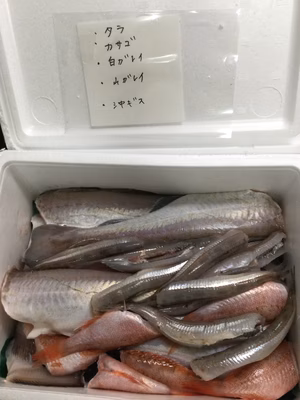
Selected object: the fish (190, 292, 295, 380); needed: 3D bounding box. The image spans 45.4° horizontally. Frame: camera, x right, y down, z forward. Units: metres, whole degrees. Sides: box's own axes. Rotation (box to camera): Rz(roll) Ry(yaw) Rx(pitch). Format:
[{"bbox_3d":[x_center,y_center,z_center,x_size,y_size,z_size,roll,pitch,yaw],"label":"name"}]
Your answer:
[{"bbox_3d":[0.118,0.163,0.413,0.150,0.031,0.040,-28,68,-14],"label":"fish"}]

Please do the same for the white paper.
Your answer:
[{"bbox_3d":[-0.020,-0.142,0.412,0.112,0.116,0.003,0,28,7],"label":"white paper"}]

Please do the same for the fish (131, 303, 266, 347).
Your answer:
[{"bbox_3d":[0.049,0.132,0.385,0.146,0.024,0.034,0,56,3],"label":"fish"}]

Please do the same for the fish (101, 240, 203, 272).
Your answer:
[{"bbox_3d":[0.003,0.068,0.448,0.134,0.022,0.022,-10,56,-3],"label":"fish"}]

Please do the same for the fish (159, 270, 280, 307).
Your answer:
[{"bbox_3d":[0.079,0.095,0.412,0.146,0.023,0.023,-9,56,-3],"label":"fish"}]

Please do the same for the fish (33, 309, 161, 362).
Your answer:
[{"bbox_3d":[-0.064,0.162,0.425,0.149,0.030,0.046,-14,65,-8],"label":"fish"}]

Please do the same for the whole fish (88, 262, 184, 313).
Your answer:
[{"bbox_3d":[-0.009,0.096,0.413,0.124,0.023,0.024,-18,57,-8],"label":"whole fish"}]

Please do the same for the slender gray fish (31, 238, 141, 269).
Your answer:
[{"bbox_3d":[-0.063,0.058,0.372,0.117,0.019,0.018,-12,65,-4],"label":"slender gray fish"}]

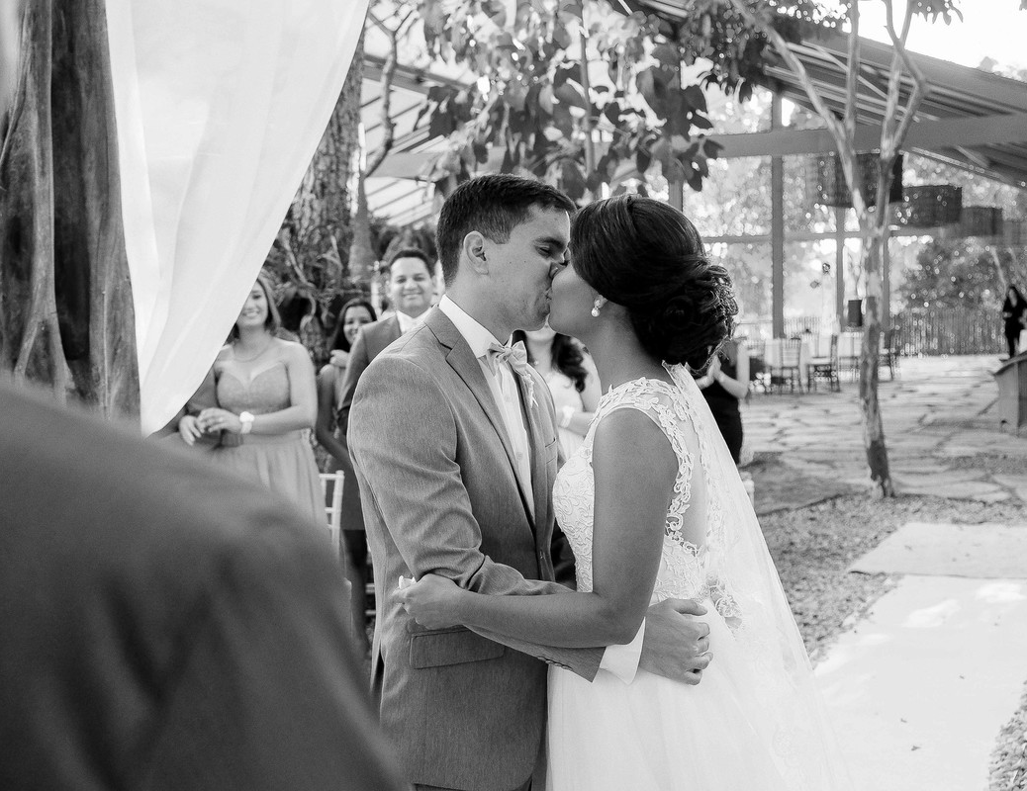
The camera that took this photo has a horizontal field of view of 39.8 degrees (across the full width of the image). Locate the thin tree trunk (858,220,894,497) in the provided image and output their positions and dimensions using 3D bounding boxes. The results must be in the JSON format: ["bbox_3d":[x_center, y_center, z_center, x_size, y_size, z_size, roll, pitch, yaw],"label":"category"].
[{"bbox_3d":[2.723,-0.279,10.650,0.270,2.080,0.240,-1,4,0],"label":"thin tree trunk"}]

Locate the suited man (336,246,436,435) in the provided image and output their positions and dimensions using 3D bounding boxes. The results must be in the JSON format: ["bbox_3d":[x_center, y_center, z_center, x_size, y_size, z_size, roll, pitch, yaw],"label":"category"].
[{"bbox_3d":[-0.416,0.310,5.500,0.560,1.750,0.360,-2,4,-7],"label":"suited man"}]

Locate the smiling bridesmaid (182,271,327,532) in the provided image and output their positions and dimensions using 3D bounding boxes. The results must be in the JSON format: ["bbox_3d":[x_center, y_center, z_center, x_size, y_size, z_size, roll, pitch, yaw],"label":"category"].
[{"bbox_3d":[-1.022,0.355,5.600,0.560,1.670,0.420,-1,4,5],"label":"smiling bridesmaid"}]

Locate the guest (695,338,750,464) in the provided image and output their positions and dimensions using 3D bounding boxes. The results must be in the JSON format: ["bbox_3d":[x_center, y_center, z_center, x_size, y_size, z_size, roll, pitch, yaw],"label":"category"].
[{"bbox_3d":[1.153,0.179,8.000,0.480,1.600,0.380,-1,4,9],"label":"guest"}]

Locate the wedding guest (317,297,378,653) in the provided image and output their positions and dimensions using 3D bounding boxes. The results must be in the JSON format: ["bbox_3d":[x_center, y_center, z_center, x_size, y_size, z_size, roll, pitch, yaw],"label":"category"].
[{"bbox_3d":[-0.704,0.349,6.250,0.480,1.580,0.340,-2,4,-9],"label":"wedding guest"}]

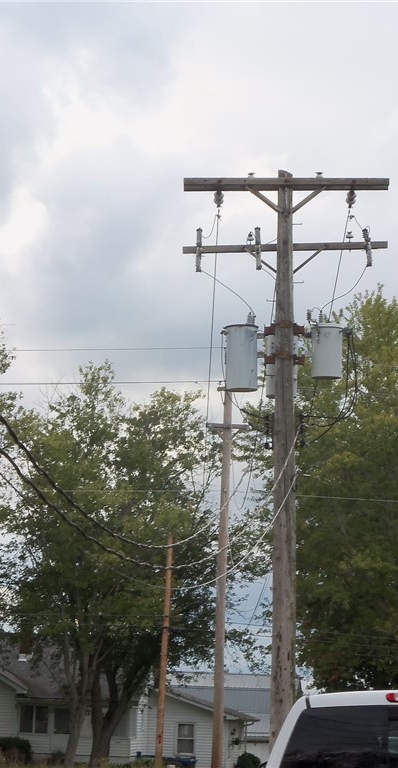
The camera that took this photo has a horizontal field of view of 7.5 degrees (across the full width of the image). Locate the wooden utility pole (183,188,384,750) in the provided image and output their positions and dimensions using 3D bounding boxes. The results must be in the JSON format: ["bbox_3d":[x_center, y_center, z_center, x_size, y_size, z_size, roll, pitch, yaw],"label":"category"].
[{"bbox_3d":[1.263,1.706,44.621,3.020,9.657,1.100,0,-6,0],"label":"wooden utility pole"}]

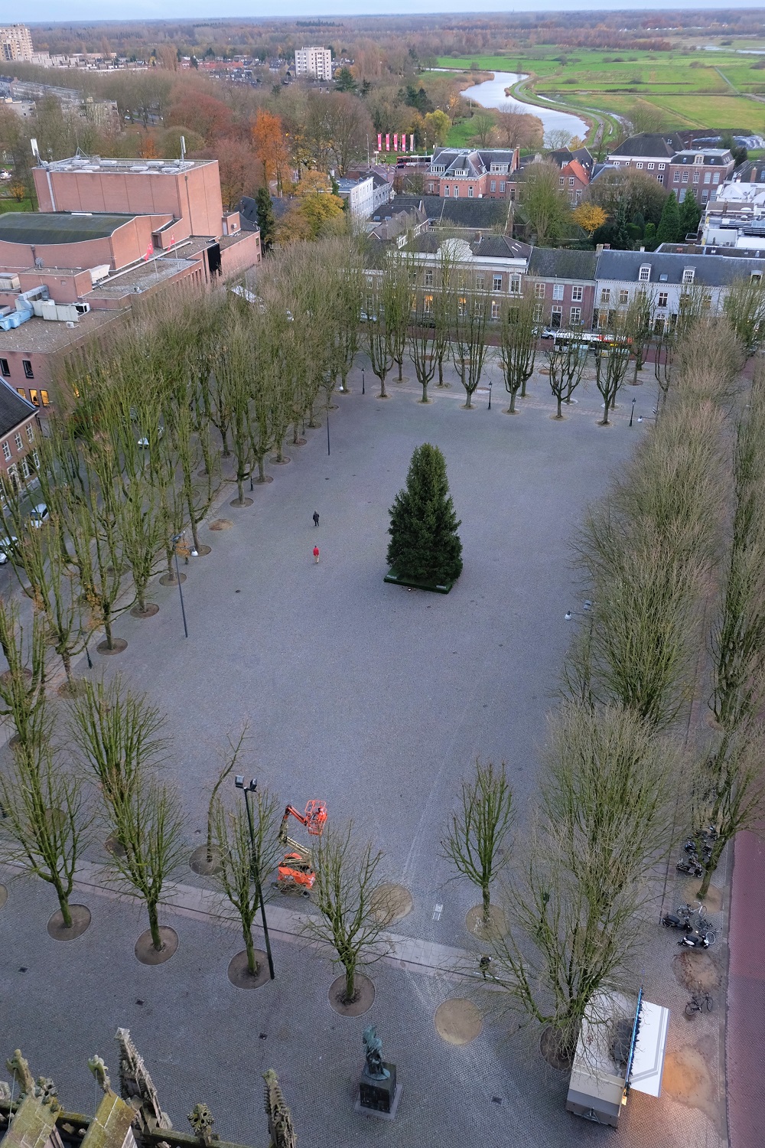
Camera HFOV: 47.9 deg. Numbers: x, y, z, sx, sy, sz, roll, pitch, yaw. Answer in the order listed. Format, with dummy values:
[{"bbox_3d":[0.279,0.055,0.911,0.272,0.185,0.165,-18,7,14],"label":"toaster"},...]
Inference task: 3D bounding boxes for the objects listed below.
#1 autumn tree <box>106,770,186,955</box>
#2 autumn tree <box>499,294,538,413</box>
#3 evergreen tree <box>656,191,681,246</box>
[{"bbox_3d":[-11.976,15.517,44.370,3.900,12.900,3.900,-1,33,0],"label":"autumn tree"},{"bbox_3d":[17.321,-27.787,110.661,4.900,14.600,4.900,8,34,13],"label":"autumn tree"},{"bbox_3d":[62.492,-76.823,187.081,5.400,12.000,5.400,-1,33,1],"label":"evergreen tree"}]

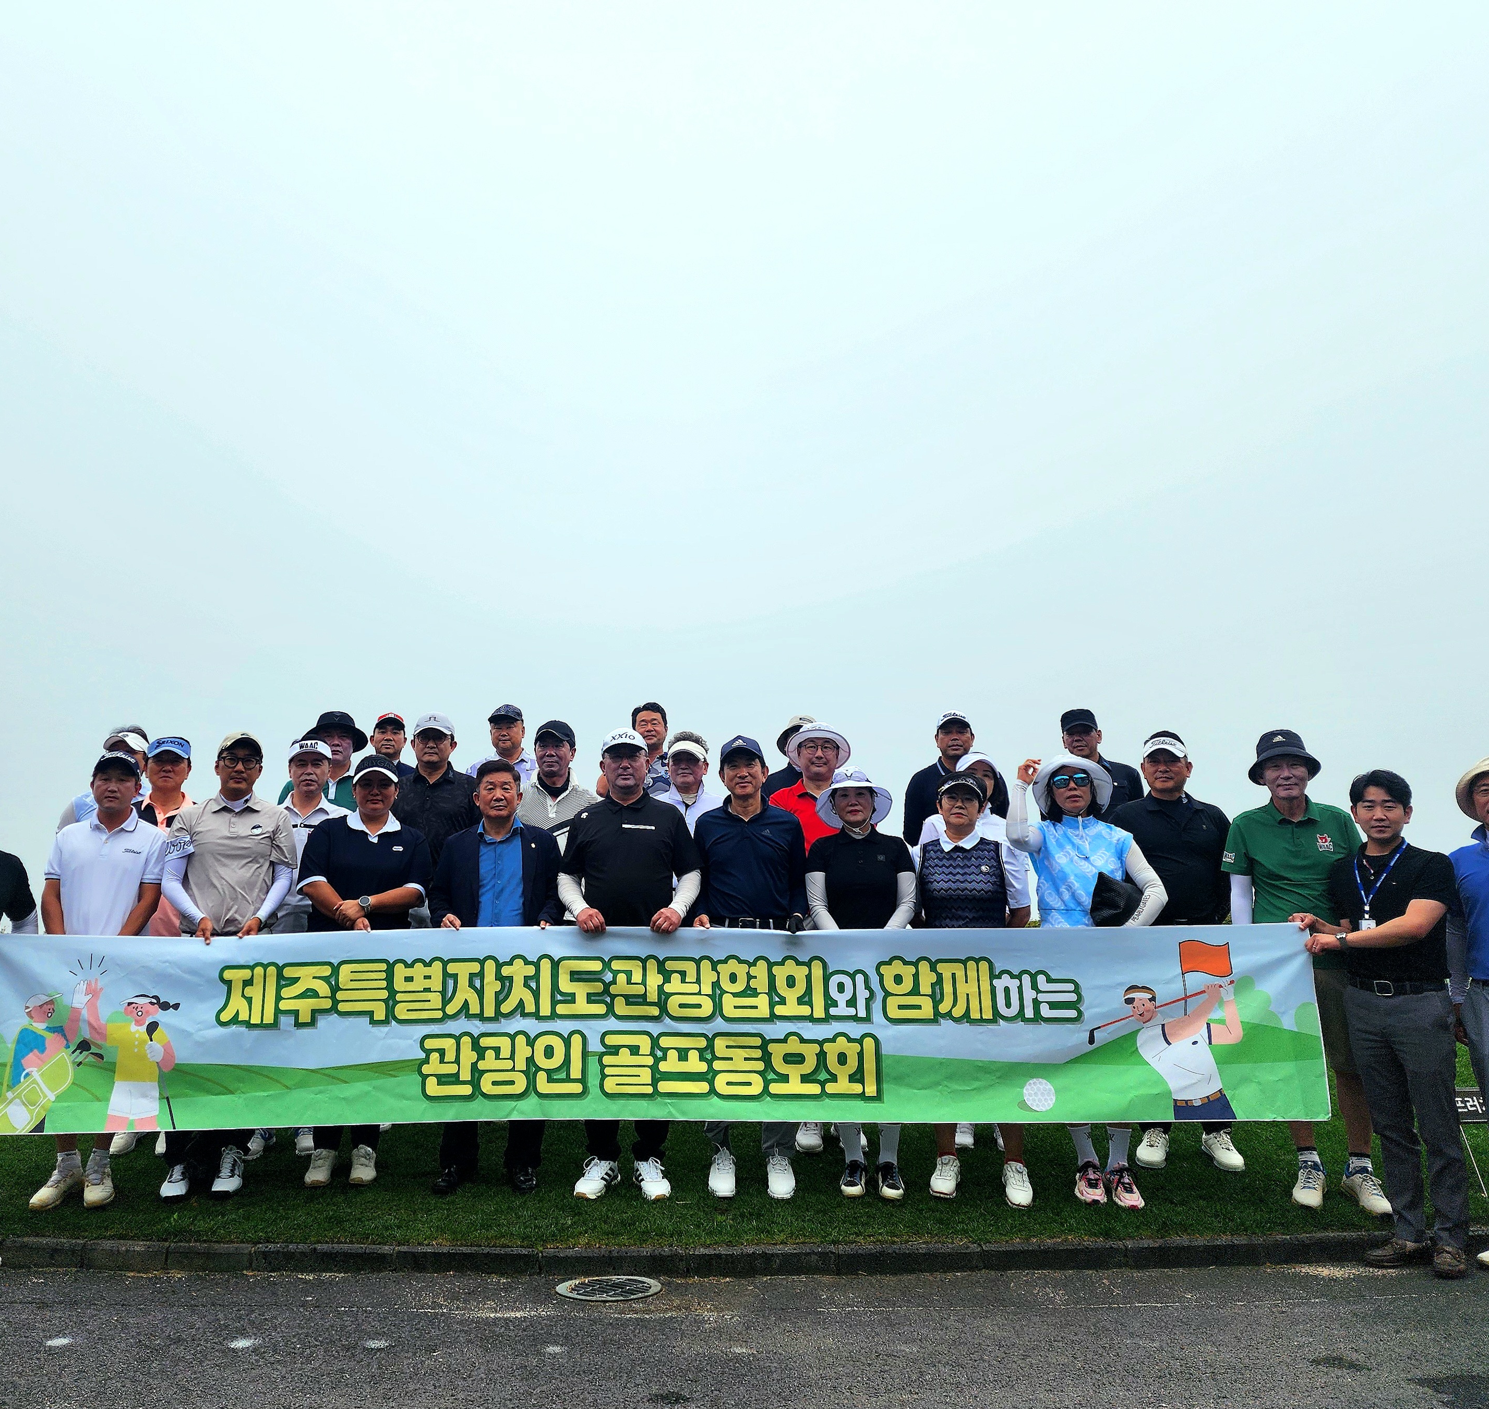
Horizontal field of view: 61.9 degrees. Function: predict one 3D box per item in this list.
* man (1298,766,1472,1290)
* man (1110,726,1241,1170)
[{"bbox_3d":[2.325,1.134,4.582,0.600,1.798,0.380,-5,-11,22],"label":"man"},{"bbox_3d":[1.817,0.982,5.191,0.550,1.768,0.340,-2,-11,9],"label":"man"}]

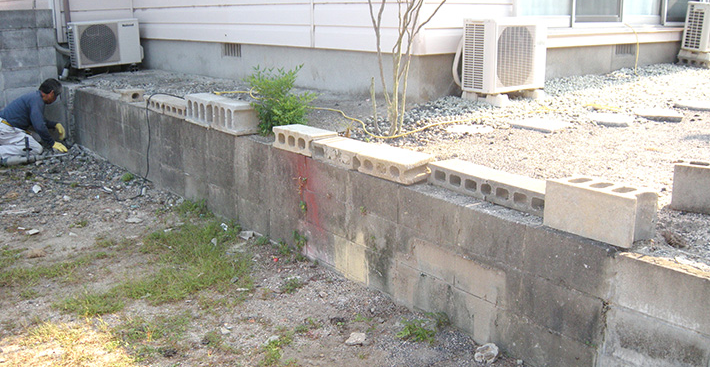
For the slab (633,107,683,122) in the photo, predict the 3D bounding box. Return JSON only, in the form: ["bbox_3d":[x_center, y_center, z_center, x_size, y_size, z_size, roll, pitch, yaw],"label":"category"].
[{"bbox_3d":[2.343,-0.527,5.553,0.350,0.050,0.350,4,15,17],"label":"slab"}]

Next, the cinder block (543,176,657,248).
[{"bbox_3d":[0.954,0.102,2.813,0.150,0.190,0.390,-12,18,-39],"label":"cinder block"}]

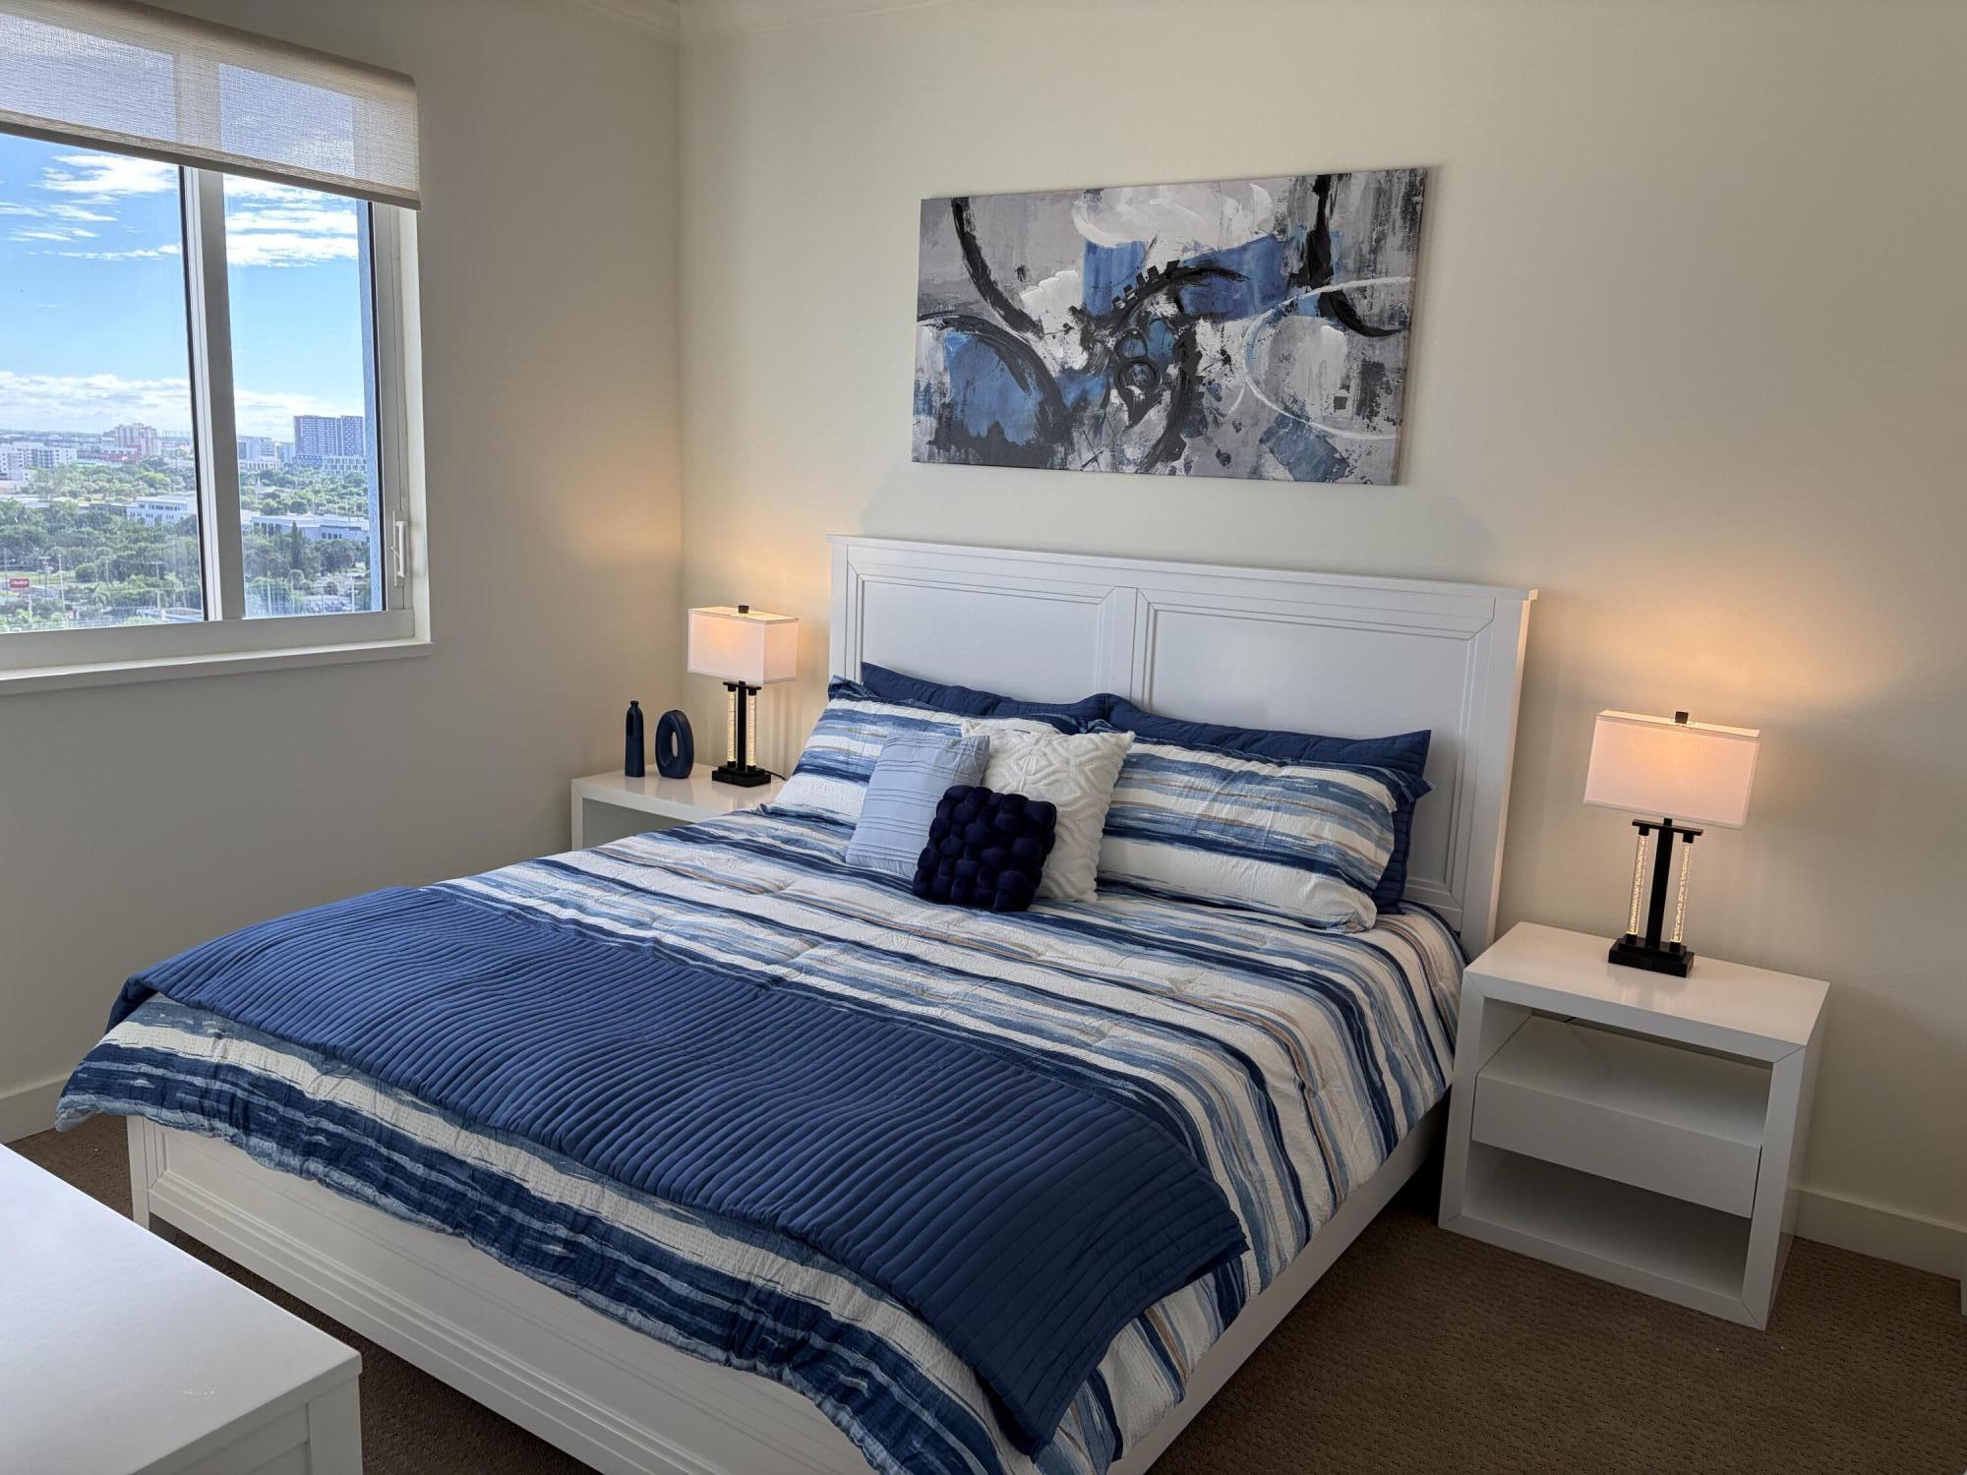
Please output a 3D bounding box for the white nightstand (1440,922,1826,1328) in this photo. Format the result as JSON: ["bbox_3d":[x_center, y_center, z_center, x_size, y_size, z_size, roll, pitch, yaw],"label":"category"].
[{"bbox_3d":[1.407,0.801,3.204,0.644,0.589,0.459,9,13,33],"label":"white nightstand"}]

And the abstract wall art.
[{"bbox_3d":[0.412,-1.057,3.856,1.430,0.726,0.036,9,13,33],"label":"abstract wall art"}]

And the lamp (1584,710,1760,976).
[{"bbox_3d":[1.472,0.222,3.187,0.311,0.558,0.150,9,13,33],"label":"lamp"}]

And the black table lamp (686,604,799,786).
[{"bbox_3d":[-0.755,-0.133,4.634,0.311,0.558,0.150,9,13,33],"label":"black table lamp"}]

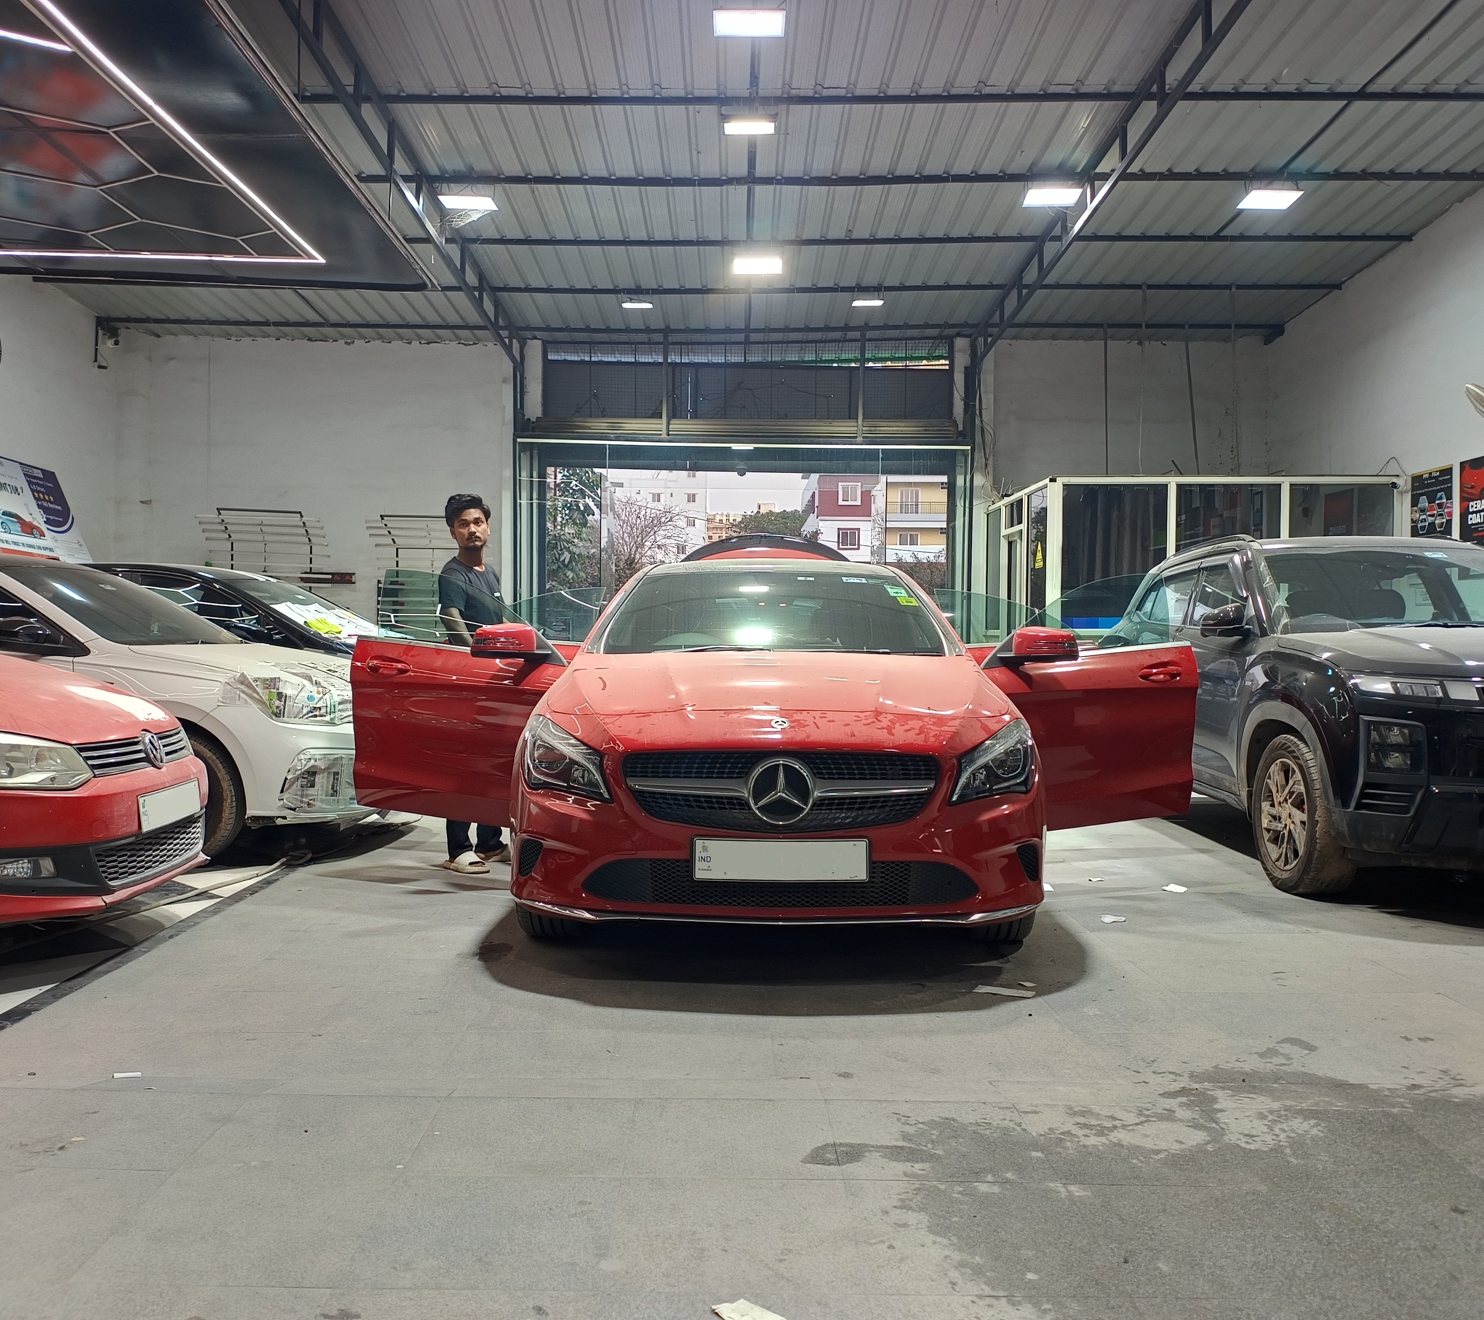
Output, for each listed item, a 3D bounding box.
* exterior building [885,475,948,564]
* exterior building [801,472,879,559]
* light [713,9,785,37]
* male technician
[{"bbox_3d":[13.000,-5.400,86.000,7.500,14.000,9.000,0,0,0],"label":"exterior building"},{"bbox_3d":[6.900,-5.400,85.000,5.600,14.000,9.500,0,0,0],"label":"exterior building"},{"bbox_3d":[0.036,-3.400,6.450,0.385,0.090,0.270,0,0,0],"label":"light"},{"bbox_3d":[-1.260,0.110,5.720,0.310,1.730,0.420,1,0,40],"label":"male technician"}]

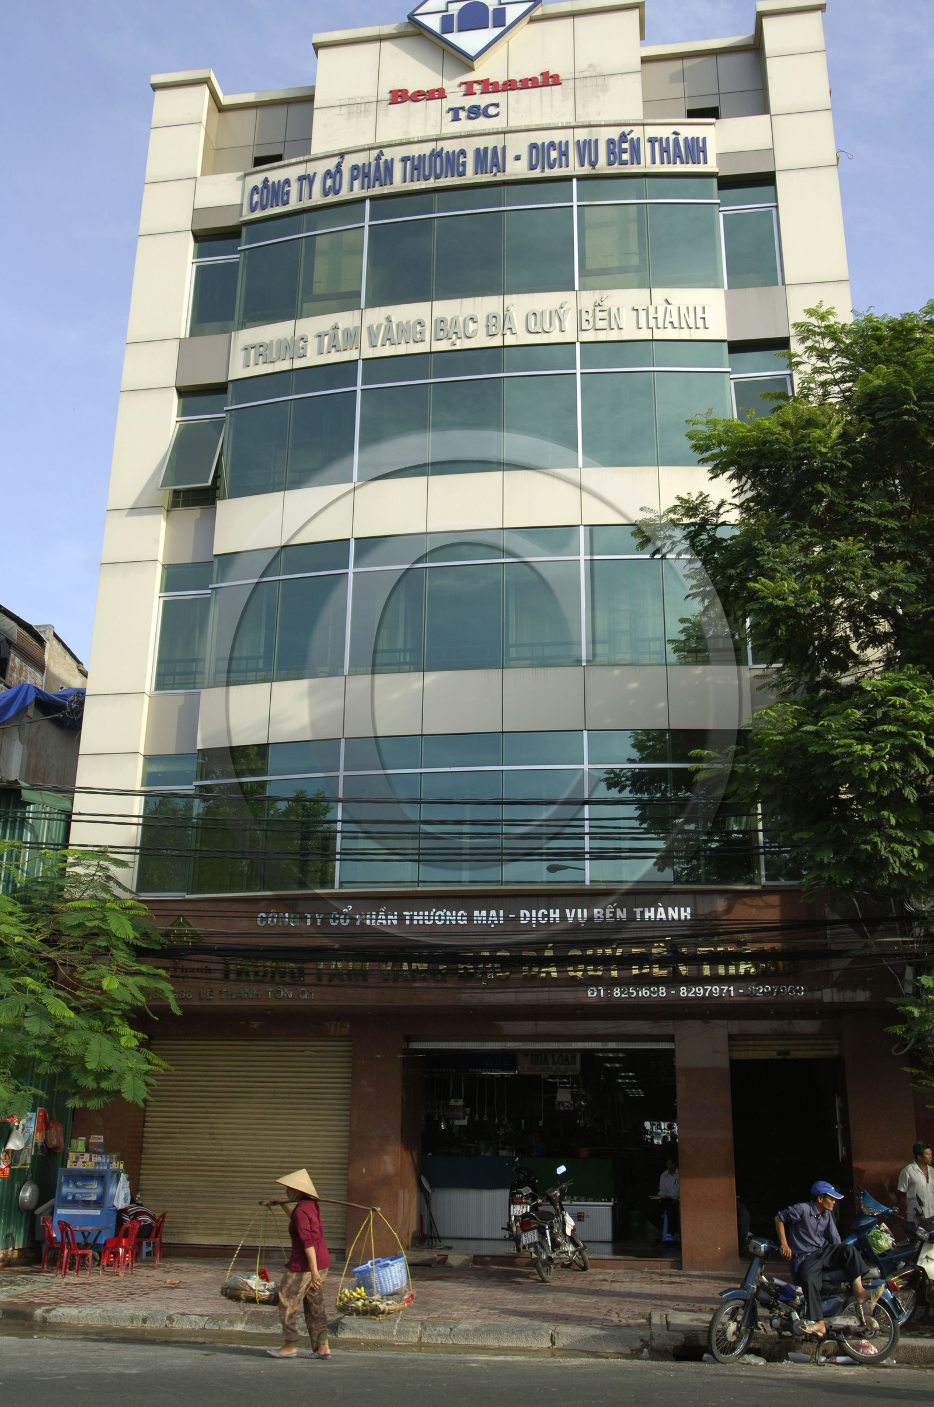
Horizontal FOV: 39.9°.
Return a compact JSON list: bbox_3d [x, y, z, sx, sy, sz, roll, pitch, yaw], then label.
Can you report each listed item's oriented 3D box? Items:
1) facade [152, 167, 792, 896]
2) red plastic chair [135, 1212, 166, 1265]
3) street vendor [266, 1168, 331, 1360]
[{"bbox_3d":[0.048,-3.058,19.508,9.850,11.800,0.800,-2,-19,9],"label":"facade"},{"bbox_3d":[-4.309,7.274,17.564,0.430,0.640,0.360,1,-19,-2],"label":"red plastic chair"},{"bbox_3d":[-1.489,4.957,11.441,0.550,1.550,0.480,-1,-18,6],"label":"street vendor"}]

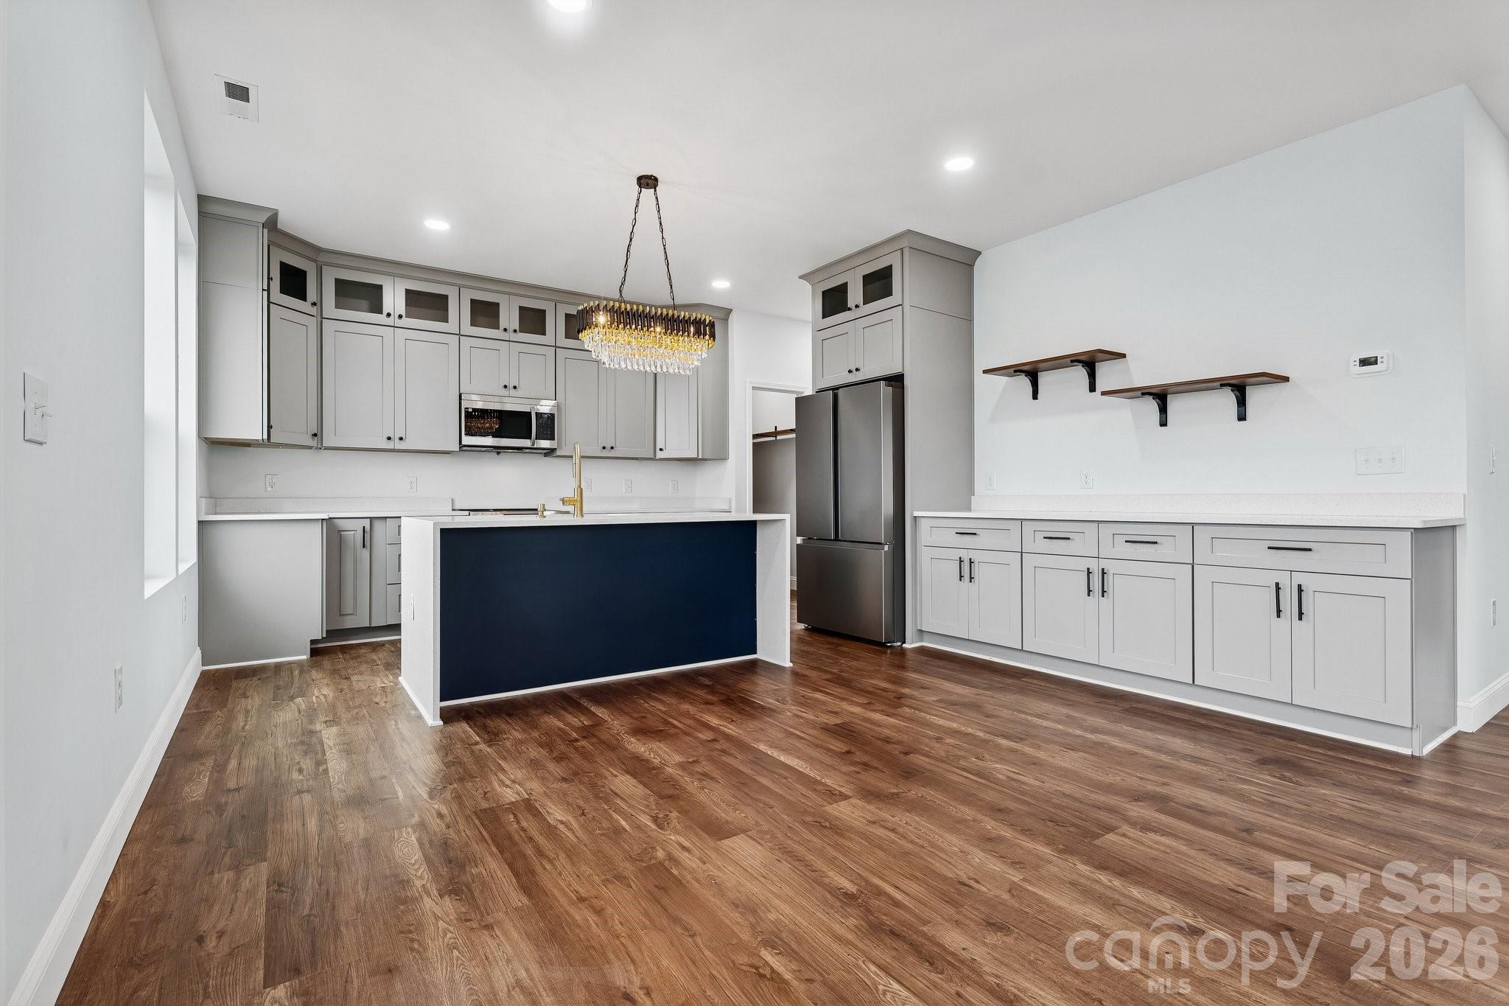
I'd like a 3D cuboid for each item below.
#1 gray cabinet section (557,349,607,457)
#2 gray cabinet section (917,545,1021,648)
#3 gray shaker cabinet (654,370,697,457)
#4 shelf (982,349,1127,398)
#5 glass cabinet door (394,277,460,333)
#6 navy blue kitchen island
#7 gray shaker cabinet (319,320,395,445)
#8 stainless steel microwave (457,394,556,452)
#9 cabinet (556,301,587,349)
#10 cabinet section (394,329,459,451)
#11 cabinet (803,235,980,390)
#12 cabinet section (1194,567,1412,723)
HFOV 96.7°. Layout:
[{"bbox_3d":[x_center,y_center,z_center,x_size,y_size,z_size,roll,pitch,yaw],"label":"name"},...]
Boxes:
[{"bbox_3d":[-1.580,-0.857,5.917,0.452,0.903,0.330,0,0,-35],"label":"gray cabinet section"},{"bbox_3d":[1.621,0.581,4.460,0.620,0.576,0.760,0,0,-35],"label":"gray cabinet section"},{"bbox_3d":[-0.675,-0.863,6.320,0.440,0.910,0.350,0,0,10],"label":"gray shaker cabinet"},{"bbox_3d":[1.873,-0.787,4.219,0.270,0.200,0.785,0,0,-36],"label":"shelf"},{"bbox_3d":[-2.507,-1.501,5.143,0.450,0.367,0.025,0,0,-36],"label":"glass cabinet door"},{"bbox_3d":[-0.885,0.530,3.922,1.980,0.903,0.950,0,0,-35],"label":"navy blue kitchen island"},{"bbox_3d":[-2.965,-0.854,5.003,0.446,0.909,0.330,0,0,-36],"label":"gray shaker cabinet"},{"bbox_3d":[-2.051,-0.632,5.541,0.757,0.415,0.400,0,0,-35],"label":"stainless steel microwave"},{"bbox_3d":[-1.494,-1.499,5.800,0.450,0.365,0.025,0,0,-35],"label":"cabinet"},{"bbox_3d":[-2.569,-0.850,5.222,0.446,0.903,0.330,0,0,-35],"label":"cabinet section"},{"bbox_3d":[0.993,-1.329,5.076,0.690,0.920,1.110,0,0,-36],"label":"cabinet"},{"bbox_3d":[2.584,0.583,3.089,0.620,0.576,0.763,0,0,-35],"label":"cabinet section"}]

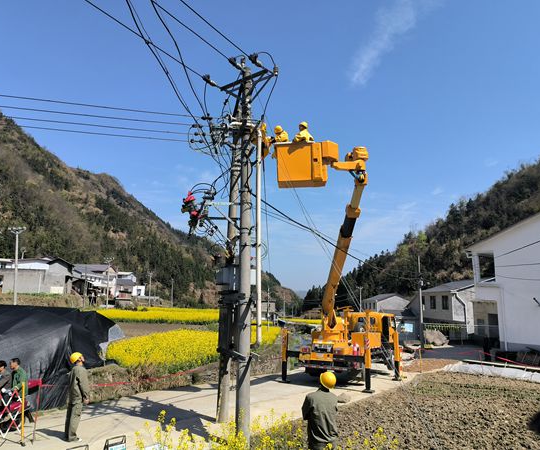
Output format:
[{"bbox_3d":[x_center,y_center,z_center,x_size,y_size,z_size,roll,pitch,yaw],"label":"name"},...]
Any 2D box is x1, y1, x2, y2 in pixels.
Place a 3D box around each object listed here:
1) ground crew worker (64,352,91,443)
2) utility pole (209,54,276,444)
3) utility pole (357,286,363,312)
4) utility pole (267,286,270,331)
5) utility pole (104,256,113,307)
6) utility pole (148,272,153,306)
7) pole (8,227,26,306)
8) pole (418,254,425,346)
[{"bbox_3d":[-3.866,3.478,9.498,0.450,1.730,0.520,4,-10,-27],"label":"ground crew worker"},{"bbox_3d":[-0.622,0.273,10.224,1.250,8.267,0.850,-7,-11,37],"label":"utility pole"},{"bbox_3d":[15.671,13.634,82.420,1.300,5.560,0.350,0,-9,0],"label":"utility pole"},{"bbox_3d":[-0.184,8.818,48.369,0.350,4.882,0.250,0,-9,0],"label":"utility pole"},{"bbox_3d":[-23.002,8.253,66.560,1.500,7.412,0.300,0,-9,0],"label":"utility pole"},{"bbox_3d":[-22.484,12.180,88.538,1.300,7.122,0.350,0,-9,0],"label":"utility pole"},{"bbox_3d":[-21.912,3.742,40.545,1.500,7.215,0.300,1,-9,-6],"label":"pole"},{"bbox_3d":[10.483,5.279,32.484,0.500,6.405,0.320,0,-9,0],"label":"pole"}]

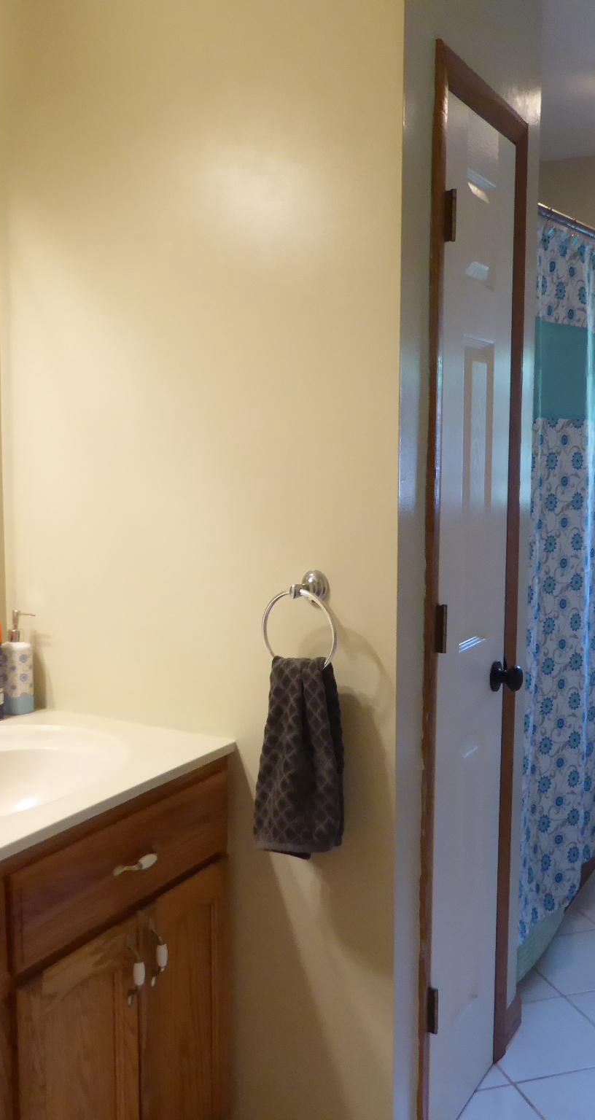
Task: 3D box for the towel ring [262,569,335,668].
[{"bbox_3d":[0.017,0.107,1.810,0.150,0.178,0.075,3,7,29],"label":"towel ring"}]

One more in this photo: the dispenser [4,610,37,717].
[{"bbox_3d":[-0.585,0.209,2.150,0.091,0.214,0.077,2,6,17],"label":"dispenser"}]

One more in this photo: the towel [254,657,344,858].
[{"bbox_3d":[0.000,0.351,1.818,0.172,0.362,0.080,3,7,29],"label":"towel"}]

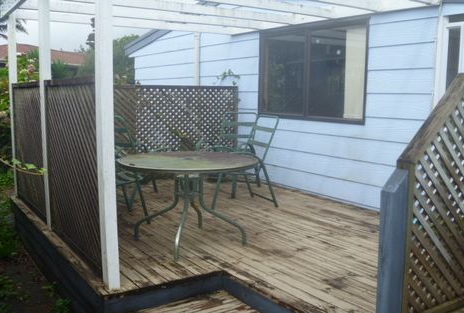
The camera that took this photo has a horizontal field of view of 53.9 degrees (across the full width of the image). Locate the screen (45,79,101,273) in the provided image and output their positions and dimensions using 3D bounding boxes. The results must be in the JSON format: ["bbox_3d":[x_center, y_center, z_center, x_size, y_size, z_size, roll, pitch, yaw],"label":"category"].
[{"bbox_3d":[-1.278,0.084,3.752,0.050,1.400,1.540,-5,9,-35],"label":"screen"}]

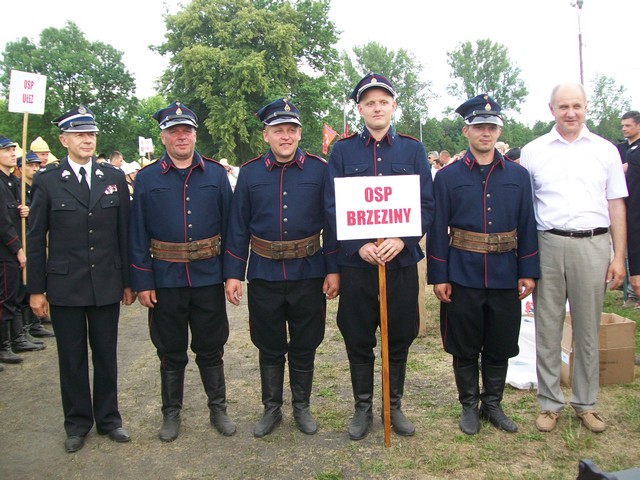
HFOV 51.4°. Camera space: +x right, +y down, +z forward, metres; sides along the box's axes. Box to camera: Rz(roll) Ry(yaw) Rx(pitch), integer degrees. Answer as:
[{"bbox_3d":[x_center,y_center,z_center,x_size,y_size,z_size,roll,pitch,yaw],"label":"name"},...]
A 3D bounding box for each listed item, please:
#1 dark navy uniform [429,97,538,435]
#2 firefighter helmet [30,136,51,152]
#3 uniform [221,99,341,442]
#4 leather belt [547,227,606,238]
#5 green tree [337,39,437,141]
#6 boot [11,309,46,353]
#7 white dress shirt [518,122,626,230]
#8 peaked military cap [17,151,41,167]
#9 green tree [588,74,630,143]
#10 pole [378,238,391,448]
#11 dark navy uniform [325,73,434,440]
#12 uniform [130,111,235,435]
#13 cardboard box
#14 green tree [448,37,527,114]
[{"bbox_3d":[0.850,0.120,3.480,0.575,1.770,0.360,-1,5,7],"label":"dark navy uniform"},{"bbox_3d":[-2.918,-0.997,6.950,0.250,0.170,0.210,1,5,28],"label":"firefighter helmet"},{"bbox_3d":[-0.202,0.137,3.500,0.590,1.770,0.360,-1,5,-1],"label":"uniform"},{"bbox_3d":[1.342,-0.037,3.518,0.370,0.050,0.270,0,7,13],"label":"leather belt"},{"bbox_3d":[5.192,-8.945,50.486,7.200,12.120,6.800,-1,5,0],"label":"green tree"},{"bbox_3d":[-2.417,0.756,5.500,0.280,0.350,0.115,-1,5,-3],"label":"boot"},{"bbox_3d":[1.321,-0.319,3.484,0.550,0.553,0.310,0,7,13],"label":"white dress shirt"},{"bbox_3d":[-2.693,-0.753,6.150,0.260,0.140,0.225,0,5,13],"label":"peaked military cap"},{"bbox_3d":[22.764,-9.217,52.595,3.834,7.553,3.834,2,8,23],"label":"green tree"},{"bbox_3d":[0.328,0.516,3.333,0.033,1.080,0.028,-2,6,3],"label":"pole"},{"bbox_3d":[0.311,0.093,3.460,0.570,1.885,0.420,-1,7,4],"label":"dark navy uniform"},{"bbox_3d":[-0.719,0.152,3.480,0.555,1.770,0.360,-2,5,-14],"label":"uniform"},{"bbox_3d":[1.759,0.713,4.307,0.442,0.390,0.250,-2,7,-10],"label":"cardboard box"},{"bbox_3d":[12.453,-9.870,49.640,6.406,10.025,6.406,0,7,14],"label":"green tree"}]

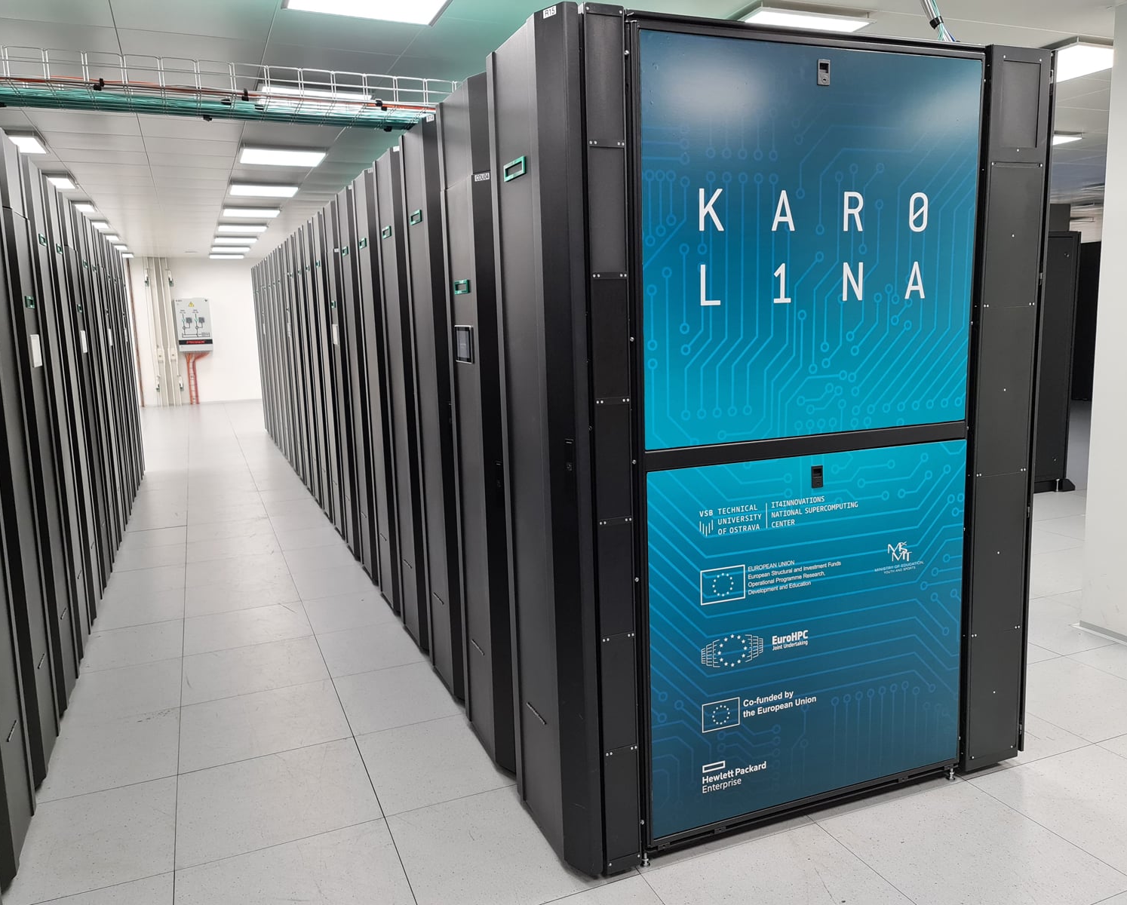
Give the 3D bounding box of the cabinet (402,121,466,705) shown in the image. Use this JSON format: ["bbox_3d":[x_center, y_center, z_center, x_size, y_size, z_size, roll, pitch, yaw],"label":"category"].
[{"bbox_3d":[0.103,-0.200,3.857,1.450,2.295,0.600,-5,10,-22],"label":"cabinet"}]

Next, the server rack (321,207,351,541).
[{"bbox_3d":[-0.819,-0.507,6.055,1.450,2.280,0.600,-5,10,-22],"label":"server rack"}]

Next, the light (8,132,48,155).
[{"bbox_3d":[-4.090,-2.229,6.252,0.620,0.060,0.620,-5,10,-22],"label":"light"}]

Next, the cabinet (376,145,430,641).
[{"bbox_3d":[-0.035,-0.290,4.455,1.660,2.280,0.600,-6,10,-22],"label":"cabinet"}]

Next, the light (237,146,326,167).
[{"bbox_3d":[-2.279,-2.414,7.067,0.620,0.060,0.620,-5,10,-22],"label":"light"}]

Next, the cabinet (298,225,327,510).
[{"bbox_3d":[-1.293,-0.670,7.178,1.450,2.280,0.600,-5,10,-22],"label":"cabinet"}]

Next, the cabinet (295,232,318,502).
[{"bbox_3d":[-1.512,-0.763,7.693,1.450,2.295,0.600,-5,10,-22],"label":"cabinet"}]

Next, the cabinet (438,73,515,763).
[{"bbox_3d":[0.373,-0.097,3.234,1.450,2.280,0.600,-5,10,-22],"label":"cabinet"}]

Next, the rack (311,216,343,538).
[{"bbox_3d":[-1.050,-0.602,6.597,1.450,2.295,0.600,-5,10,-22],"label":"rack"}]

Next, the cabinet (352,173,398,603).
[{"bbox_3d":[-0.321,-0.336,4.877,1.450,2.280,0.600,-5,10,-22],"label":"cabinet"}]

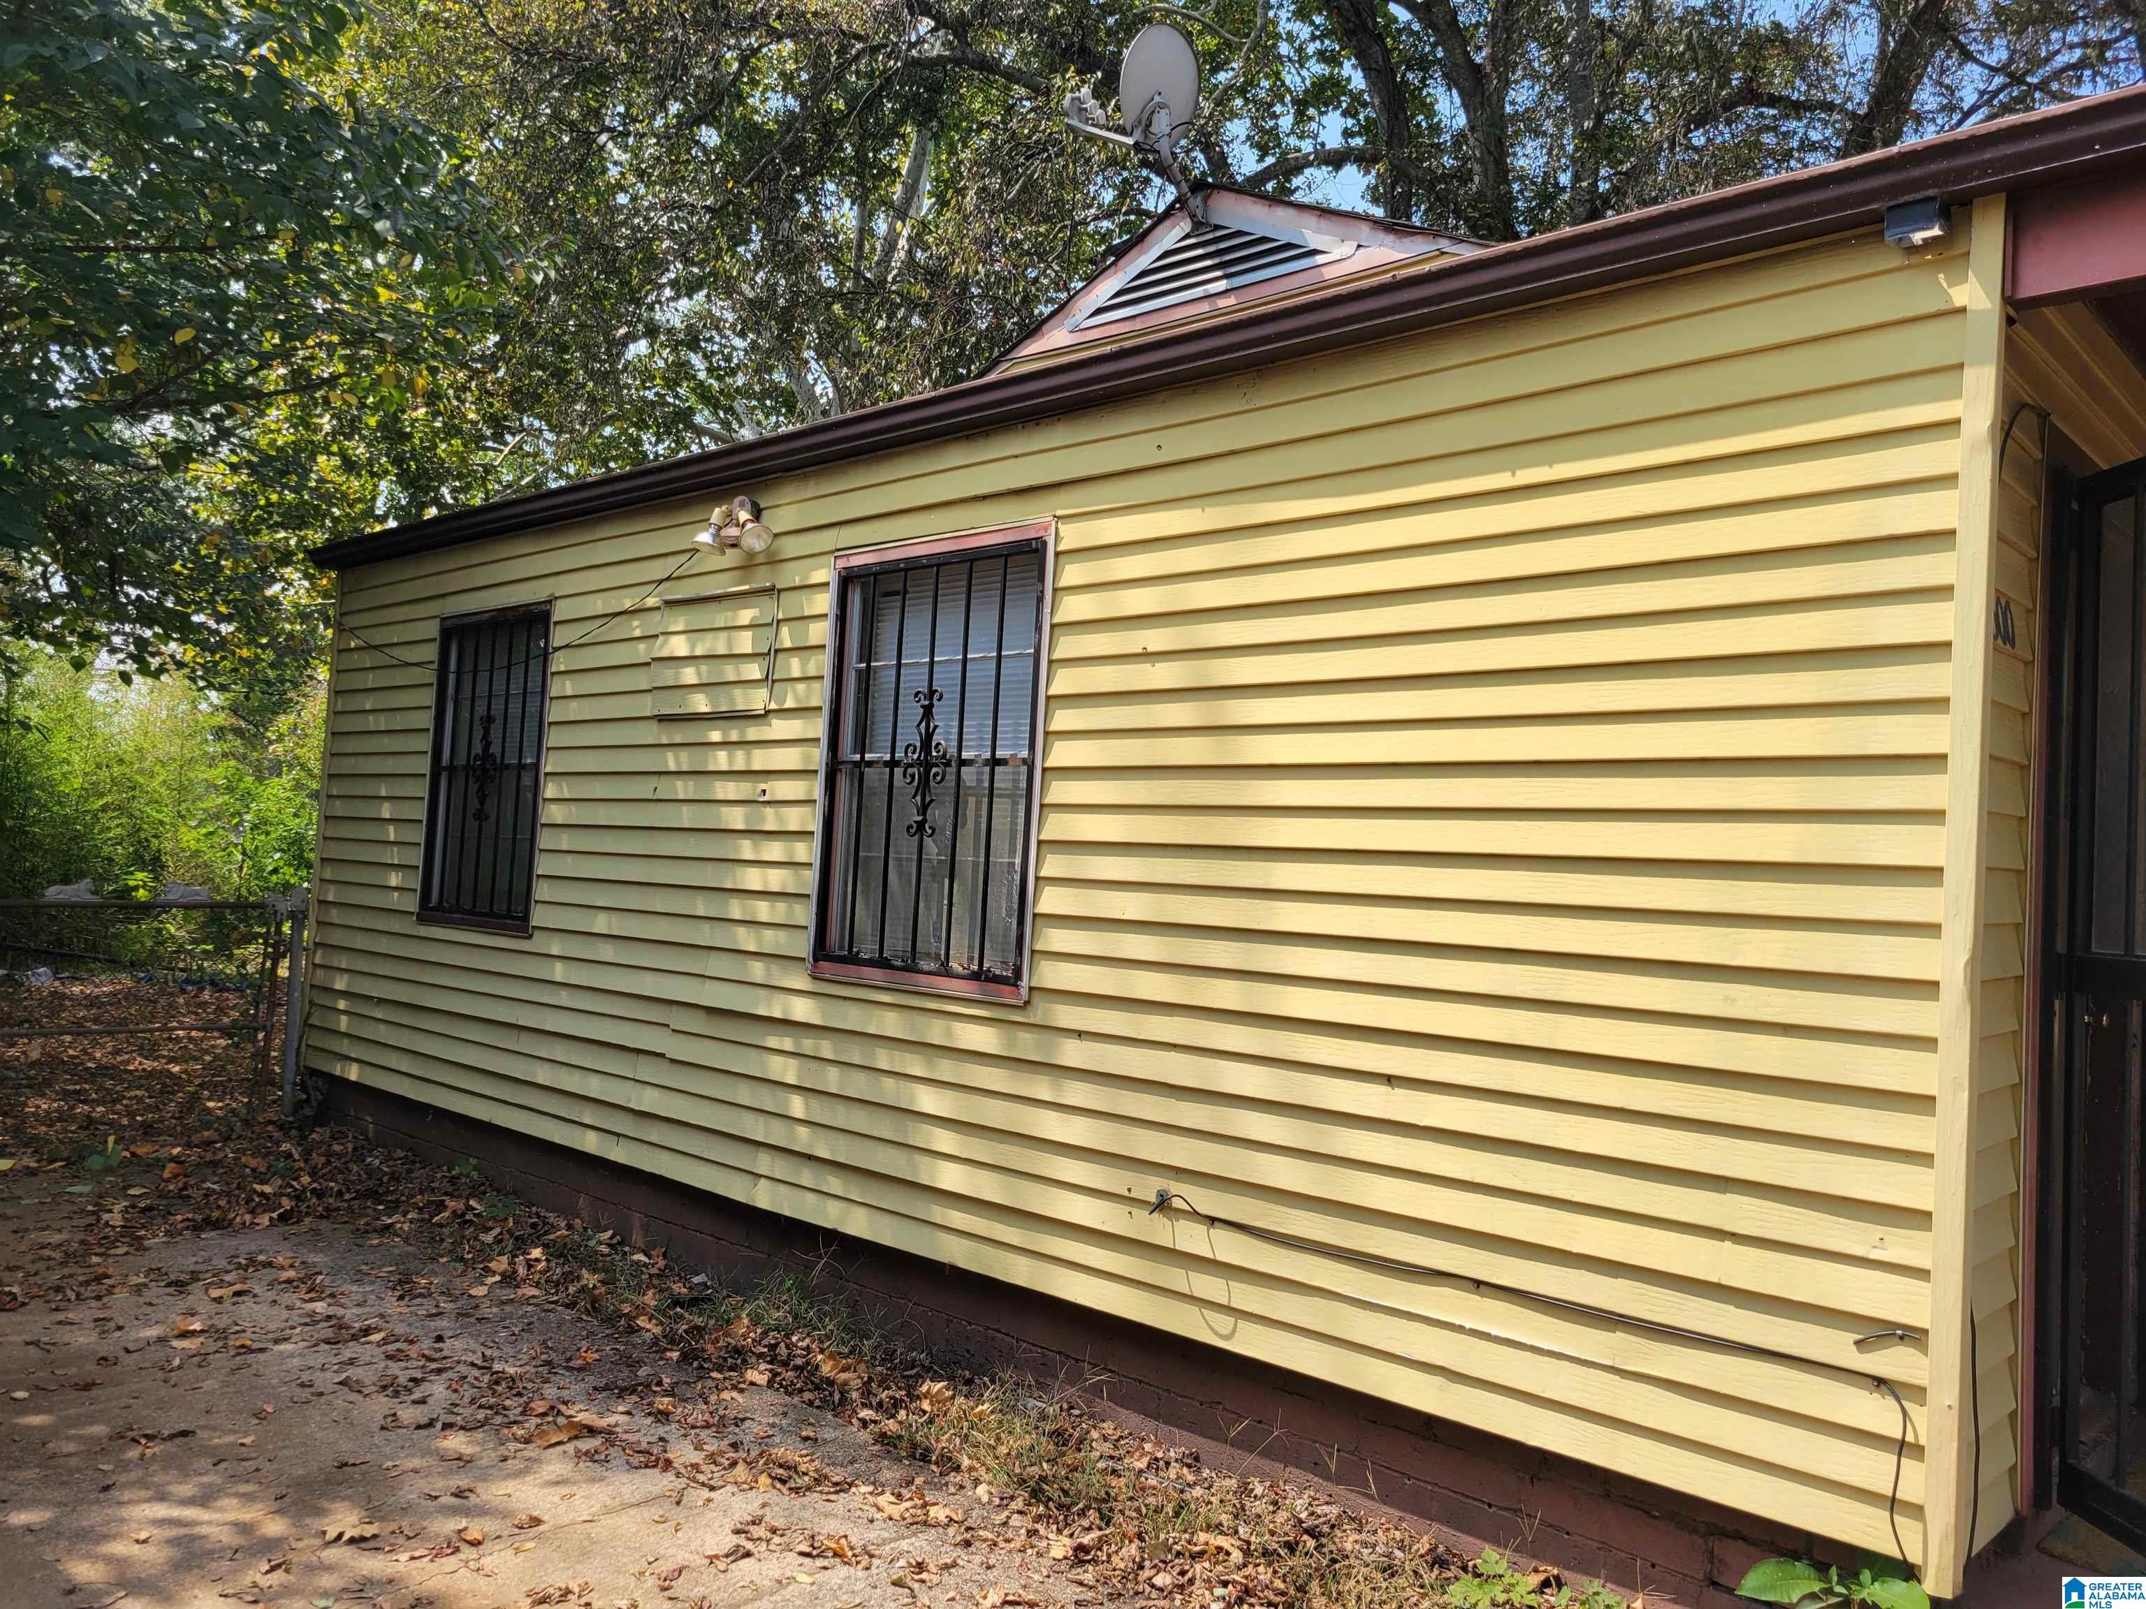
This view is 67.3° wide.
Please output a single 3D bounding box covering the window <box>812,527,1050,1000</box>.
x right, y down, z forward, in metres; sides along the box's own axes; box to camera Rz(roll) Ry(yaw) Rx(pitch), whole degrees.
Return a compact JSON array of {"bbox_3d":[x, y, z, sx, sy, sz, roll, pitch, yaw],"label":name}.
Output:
[{"bbox_3d":[-0.438,-0.130,4.855,1.000,1.345,0.090,1,-4,44],"label":"window"}]

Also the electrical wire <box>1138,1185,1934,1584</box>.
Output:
[{"bbox_3d":[0.829,1.148,3.437,1.790,0.385,0.060,1,-4,44],"label":"electrical wire"}]

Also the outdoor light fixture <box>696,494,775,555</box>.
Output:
[{"bbox_3d":[-1.145,-0.946,5.461,0.270,0.215,0.200,1,-4,44],"label":"outdoor light fixture"}]

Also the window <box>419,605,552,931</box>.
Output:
[{"bbox_3d":[-2.493,-0.157,6.815,0.980,1.310,0.050,1,-4,44],"label":"window"}]

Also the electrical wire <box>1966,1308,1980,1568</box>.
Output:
[{"bbox_3d":[1.586,1.116,2.841,0.018,0.455,0.035,1,-4,44],"label":"electrical wire"}]

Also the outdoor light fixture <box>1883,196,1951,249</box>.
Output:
[{"bbox_3d":[1.552,-1.068,2.966,0.095,0.083,0.075,1,-4,44],"label":"outdoor light fixture"}]

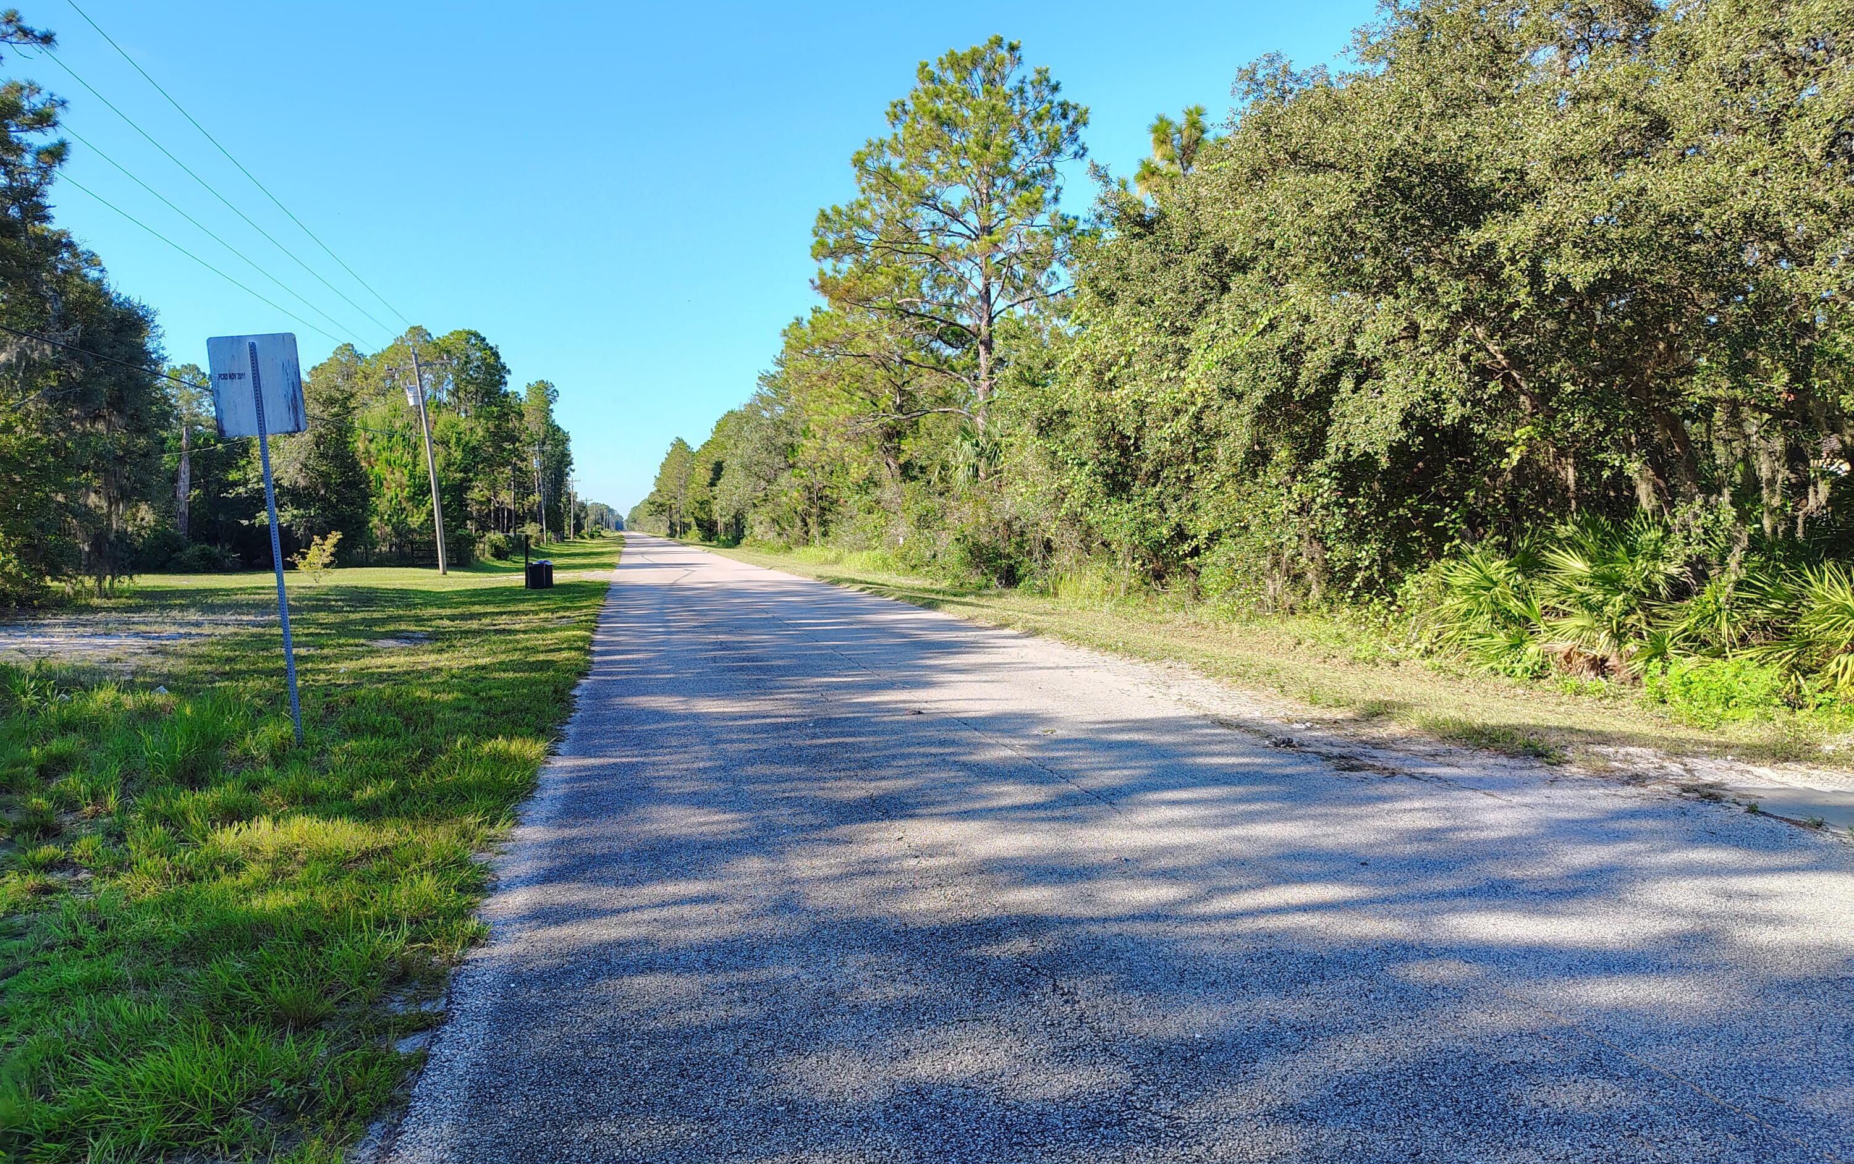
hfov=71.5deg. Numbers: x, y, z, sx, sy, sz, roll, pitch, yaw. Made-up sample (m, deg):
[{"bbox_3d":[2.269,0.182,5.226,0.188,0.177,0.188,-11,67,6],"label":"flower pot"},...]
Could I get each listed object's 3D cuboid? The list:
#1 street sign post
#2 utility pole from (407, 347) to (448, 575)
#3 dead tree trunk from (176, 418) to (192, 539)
[{"bbox_3d":[-4.891,-0.317,9.670,0.610,3.061,0.070,-6,2,-13],"label":"street sign post"},{"bbox_3d":[-18.978,-4.594,49.029,0.330,8.701,0.330,-7,2,-13],"label":"utility pole"},{"bbox_3d":[-30.488,-3.714,52.878,0.420,5.888,0.420,3,2,0],"label":"dead tree trunk"}]

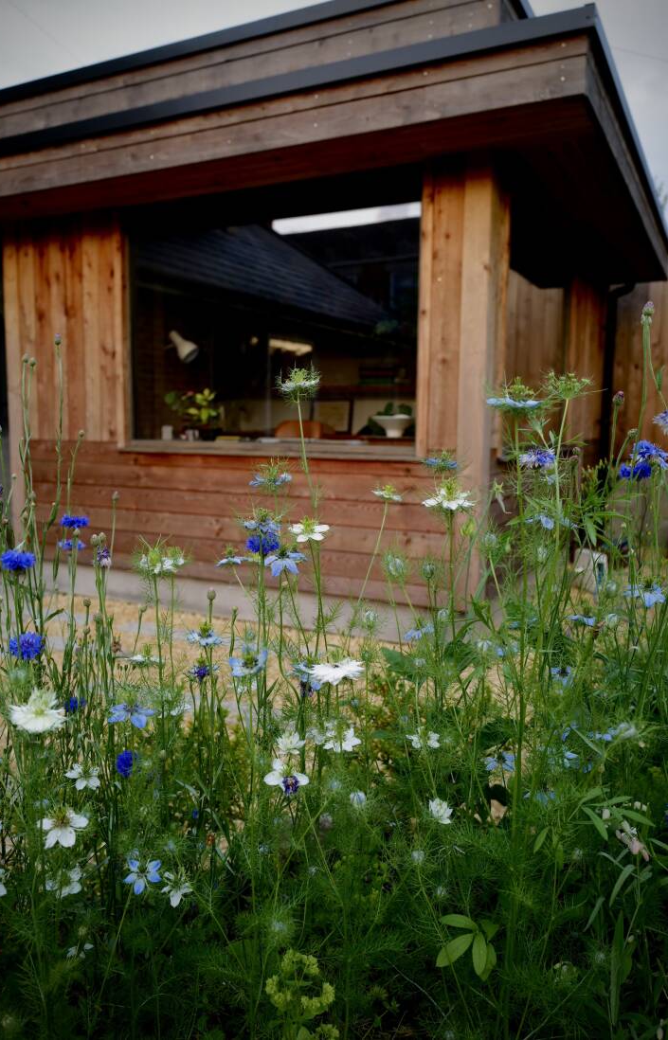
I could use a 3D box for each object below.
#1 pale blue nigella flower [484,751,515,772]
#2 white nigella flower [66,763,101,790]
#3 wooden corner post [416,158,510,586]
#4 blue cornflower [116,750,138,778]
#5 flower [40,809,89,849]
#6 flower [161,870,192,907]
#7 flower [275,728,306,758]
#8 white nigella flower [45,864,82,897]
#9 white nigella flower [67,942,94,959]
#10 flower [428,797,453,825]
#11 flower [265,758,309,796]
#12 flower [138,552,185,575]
[{"bbox_3d":[0.231,0.335,1.120,0.041,0.022,0.041,2,6,12],"label":"pale blue nigella flower"},{"bbox_3d":[-0.304,0.311,0.980,0.043,0.021,0.043,-1,22,-18],"label":"white nigella flower"},{"bbox_3d":[0.682,-0.648,4.219,0.360,2.200,0.360,4,7,26],"label":"wooden corner post"},{"bbox_3d":[-0.250,0.295,0.980,0.023,0.034,0.034,9,5,-17],"label":"blue cornflower"},{"bbox_3d":[-0.233,0.267,0.700,0.042,0.024,0.042,-2,29,-19],"label":"flower"},{"bbox_3d":[-0.155,0.365,0.800,0.037,0.024,0.037,-10,34,-10],"label":"flower"},{"bbox_3d":[-0.053,0.269,0.980,0.037,0.026,0.037,0,14,-3],"label":"flower"},{"bbox_3d":[-0.317,0.424,0.950,0.040,0.028,0.040,-2,19,-19],"label":"white nigella flower"},{"bbox_3d":[-0.361,0.612,1.150,0.036,0.012,0.036,-1,7,-18],"label":"white nigella flower"},{"bbox_3d":[0.122,0.331,0.920,0.030,0.026,0.030,10,23,7],"label":"flower"},{"bbox_3d":[-0.043,0.235,0.740,0.041,0.024,0.041,0,32,-3],"label":"flower"},{"bbox_3d":[-0.170,0.042,0.800,0.044,0.018,0.044,-1,6,-12],"label":"flower"}]

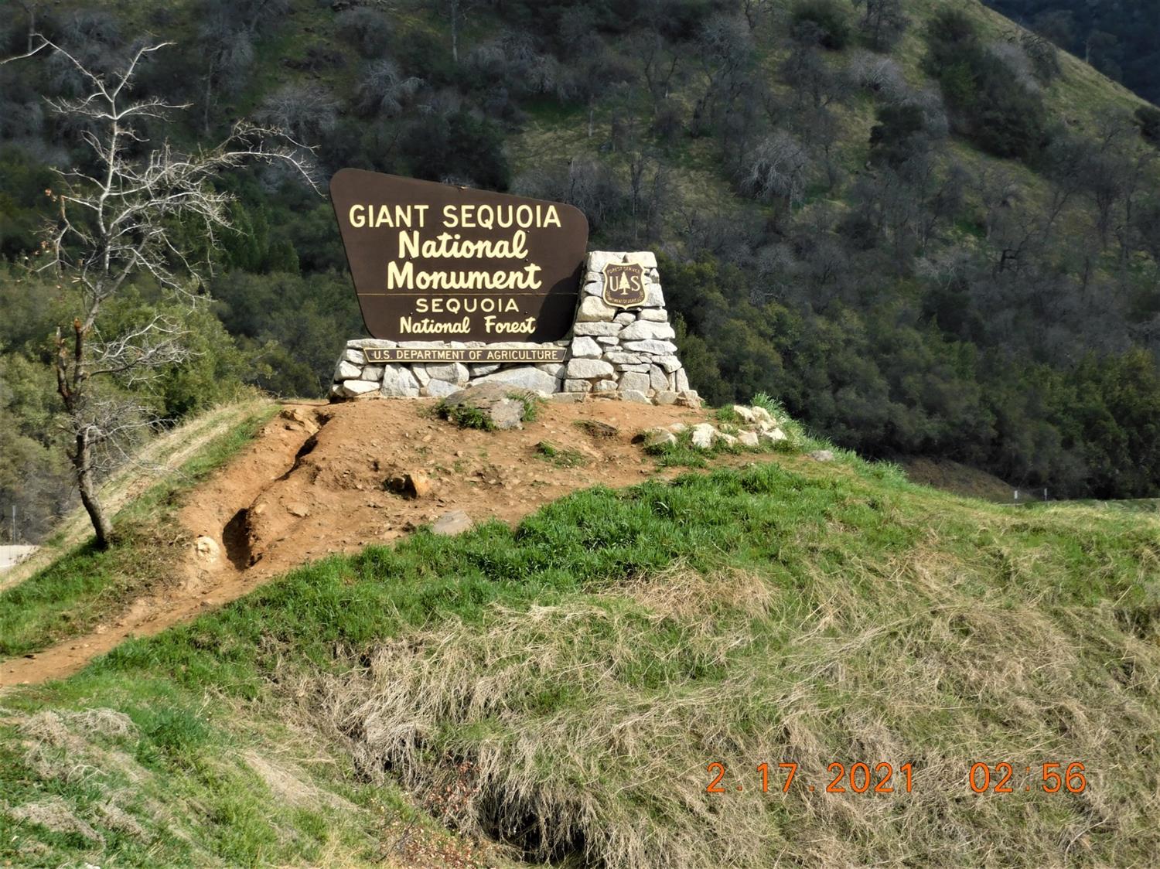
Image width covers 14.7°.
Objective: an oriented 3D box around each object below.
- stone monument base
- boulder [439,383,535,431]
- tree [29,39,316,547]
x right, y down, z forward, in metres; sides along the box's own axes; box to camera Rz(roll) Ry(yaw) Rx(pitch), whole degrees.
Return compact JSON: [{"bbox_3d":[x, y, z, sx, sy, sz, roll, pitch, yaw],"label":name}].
[{"bbox_3d":[-0.710,-1.134,48.200,3.880,1.640,0.950,0,-1,-8],"label":"stone monument base"},{"bbox_3d":[-0.968,-0.283,46.800,1.000,0.420,0.700,0,-1,0],"label":"boulder"},{"bbox_3d":[-4.197,-1.455,46.200,2.950,5.200,2.600,0,-1,0],"label":"tree"}]

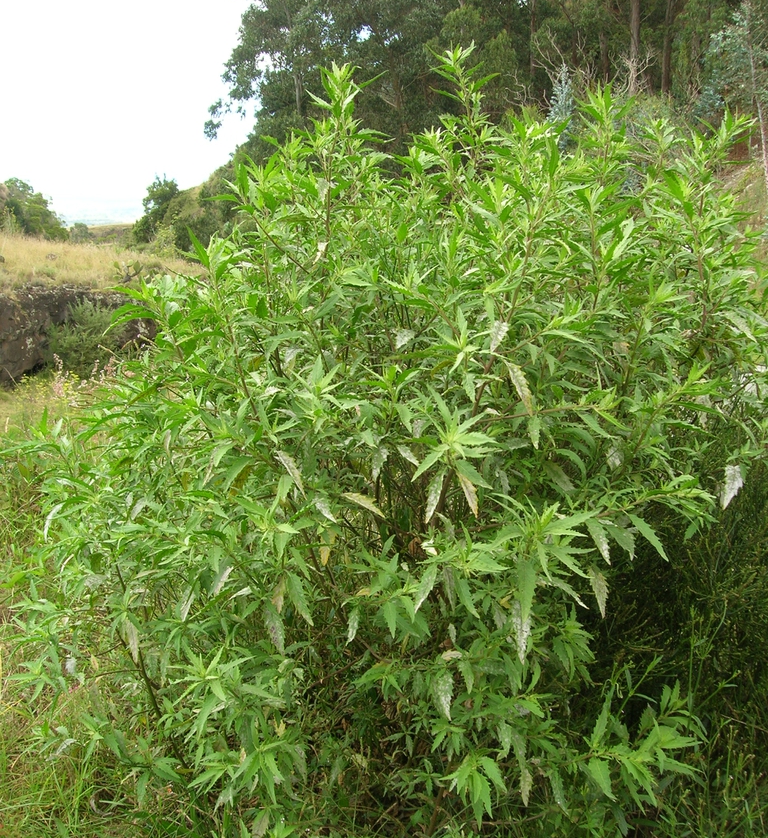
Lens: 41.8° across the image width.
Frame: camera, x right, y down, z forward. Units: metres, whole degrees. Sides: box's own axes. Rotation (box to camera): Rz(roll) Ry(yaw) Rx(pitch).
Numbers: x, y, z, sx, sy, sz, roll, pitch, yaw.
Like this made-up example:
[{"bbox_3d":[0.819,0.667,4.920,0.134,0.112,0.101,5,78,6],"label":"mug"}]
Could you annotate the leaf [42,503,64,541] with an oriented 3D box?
[{"bbox_3d":[-0.820,0.255,2.500,0.024,0.115,0.025,25,0,-9],"label":"leaf"}]

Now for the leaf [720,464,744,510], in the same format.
[{"bbox_3d":[0.758,0.143,2.200,0.042,0.113,0.024,16,6,19],"label":"leaf"}]

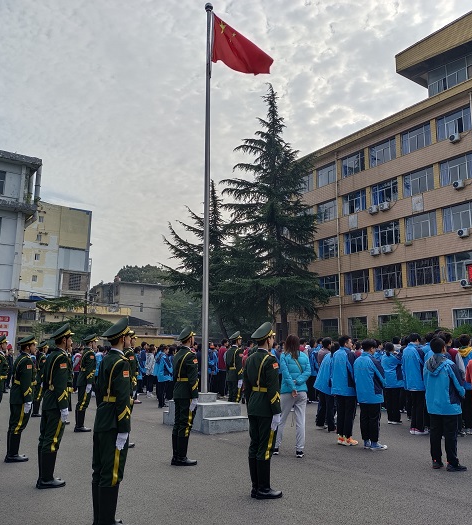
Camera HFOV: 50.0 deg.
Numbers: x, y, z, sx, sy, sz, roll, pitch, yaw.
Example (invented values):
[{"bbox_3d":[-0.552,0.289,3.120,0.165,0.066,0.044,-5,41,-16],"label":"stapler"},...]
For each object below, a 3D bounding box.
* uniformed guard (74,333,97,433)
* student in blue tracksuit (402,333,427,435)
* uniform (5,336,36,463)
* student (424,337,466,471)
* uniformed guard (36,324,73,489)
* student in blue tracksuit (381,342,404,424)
[{"bbox_3d":[-2.919,2.314,9.815,0.330,1.854,0.490,7,-12,-34],"label":"uniformed guard"},{"bbox_3d":[3.383,2.264,9.552,0.340,1.847,0.500,7,-12,-34],"label":"student in blue tracksuit"},{"bbox_3d":[-3.110,1.959,7.338,0.330,1.752,0.490,7,-12,-34],"label":"uniform"},{"bbox_3d":[2.802,1.880,6.828,0.380,1.716,0.520,7,-12,-34],"label":"student"},{"bbox_3d":[-2.145,1.658,6.014,0.350,1.853,0.500,7,-12,-33],"label":"uniformed guard"},{"bbox_3d":[3.417,2.616,11.045,0.360,1.714,0.480,6,-12,-32],"label":"student in blue tracksuit"}]

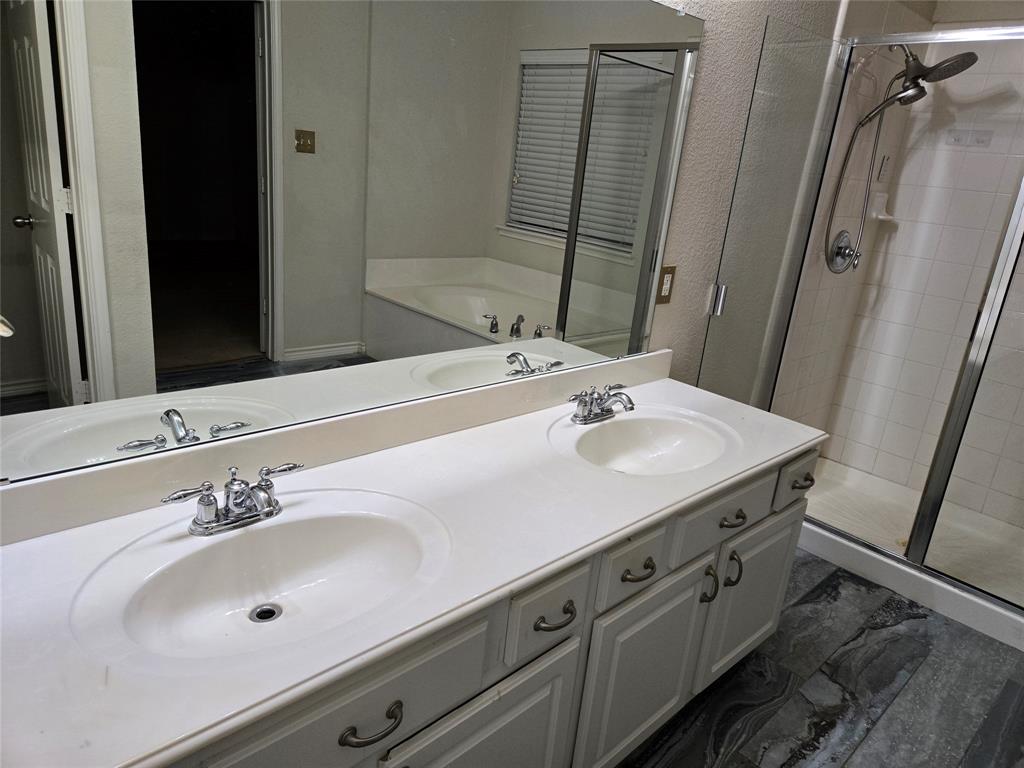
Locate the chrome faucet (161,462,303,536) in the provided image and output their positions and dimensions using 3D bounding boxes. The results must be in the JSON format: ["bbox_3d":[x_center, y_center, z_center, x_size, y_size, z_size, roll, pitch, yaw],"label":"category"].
[{"bbox_3d":[-0.442,0.201,1.147,0.247,0.092,0.154,-12,25,-43],"label":"chrome faucet"}]

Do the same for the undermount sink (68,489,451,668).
[{"bbox_3d":[-0.362,0.347,1.086,0.568,0.138,0.455,-12,25,-43],"label":"undermount sink"}]

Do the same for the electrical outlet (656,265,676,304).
[{"bbox_3d":[0.485,-0.307,2.126,0.074,0.117,0.010,-12,25,-43],"label":"electrical outlet"}]

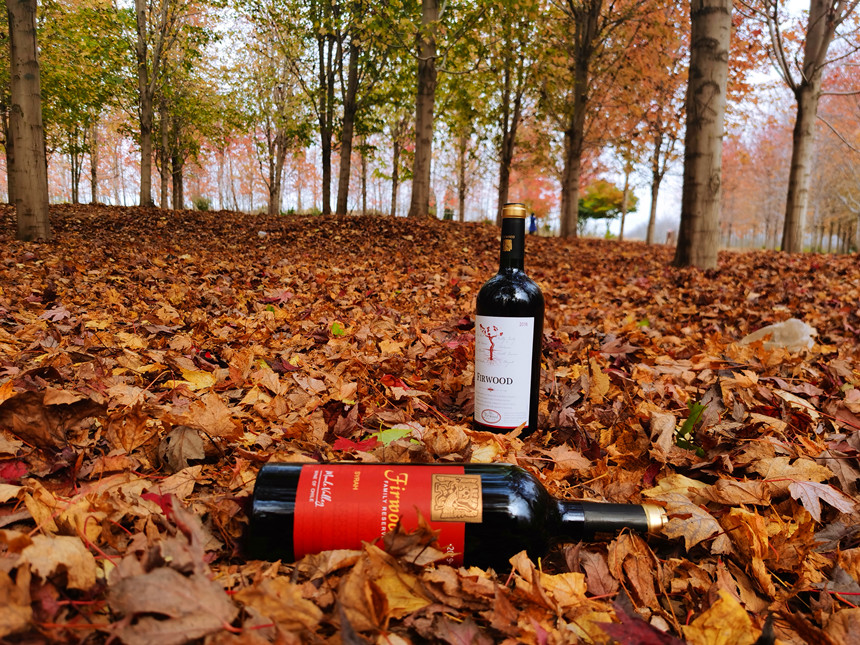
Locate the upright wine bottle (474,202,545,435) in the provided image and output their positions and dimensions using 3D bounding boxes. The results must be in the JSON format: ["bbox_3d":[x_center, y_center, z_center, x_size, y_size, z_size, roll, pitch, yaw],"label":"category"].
[{"bbox_3d":[0.101,0.001,0.850,0.086,0.299,0.086,2,6,0],"label":"upright wine bottle"}]

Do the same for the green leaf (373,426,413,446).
[{"bbox_3d":[-0.046,0.137,0.800,0.056,0.018,0.050,1,6,0],"label":"green leaf"}]

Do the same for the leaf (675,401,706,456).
[{"bbox_3d":[0.315,0.128,0.810,0.045,0.052,0.050,4,7,22],"label":"leaf"}]

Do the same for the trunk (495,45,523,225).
[{"bbox_3d":[1.512,-3.566,13.000,0.420,3.500,0.320,1,6,0],"label":"trunk"}]

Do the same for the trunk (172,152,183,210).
[{"bbox_3d":[-7.152,-3.994,19.000,0.280,1.700,0.250,1,6,0],"label":"trunk"}]

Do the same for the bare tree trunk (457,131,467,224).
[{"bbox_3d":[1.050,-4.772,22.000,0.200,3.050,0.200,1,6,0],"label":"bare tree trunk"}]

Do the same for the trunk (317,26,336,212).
[{"bbox_3d":[-2.006,-3.876,13.000,0.360,3.700,0.280,1,6,0],"label":"trunk"}]

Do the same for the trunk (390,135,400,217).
[{"bbox_3d":[-1.131,-4.772,22.000,0.210,2.650,0.210,1,6,0],"label":"trunk"}]

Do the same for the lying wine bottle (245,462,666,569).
[{"bbox_3d":[0.024,0.149,0.503,0.301,0.080,0.080,1,-16,0],"label":"lying wine bottle"}]

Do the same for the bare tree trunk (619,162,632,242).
[{"bbox_3d":[6.703,-4.183,23.000,0.190,2.750,0.190,3,6,0],"label":"bare tree trunk"}]

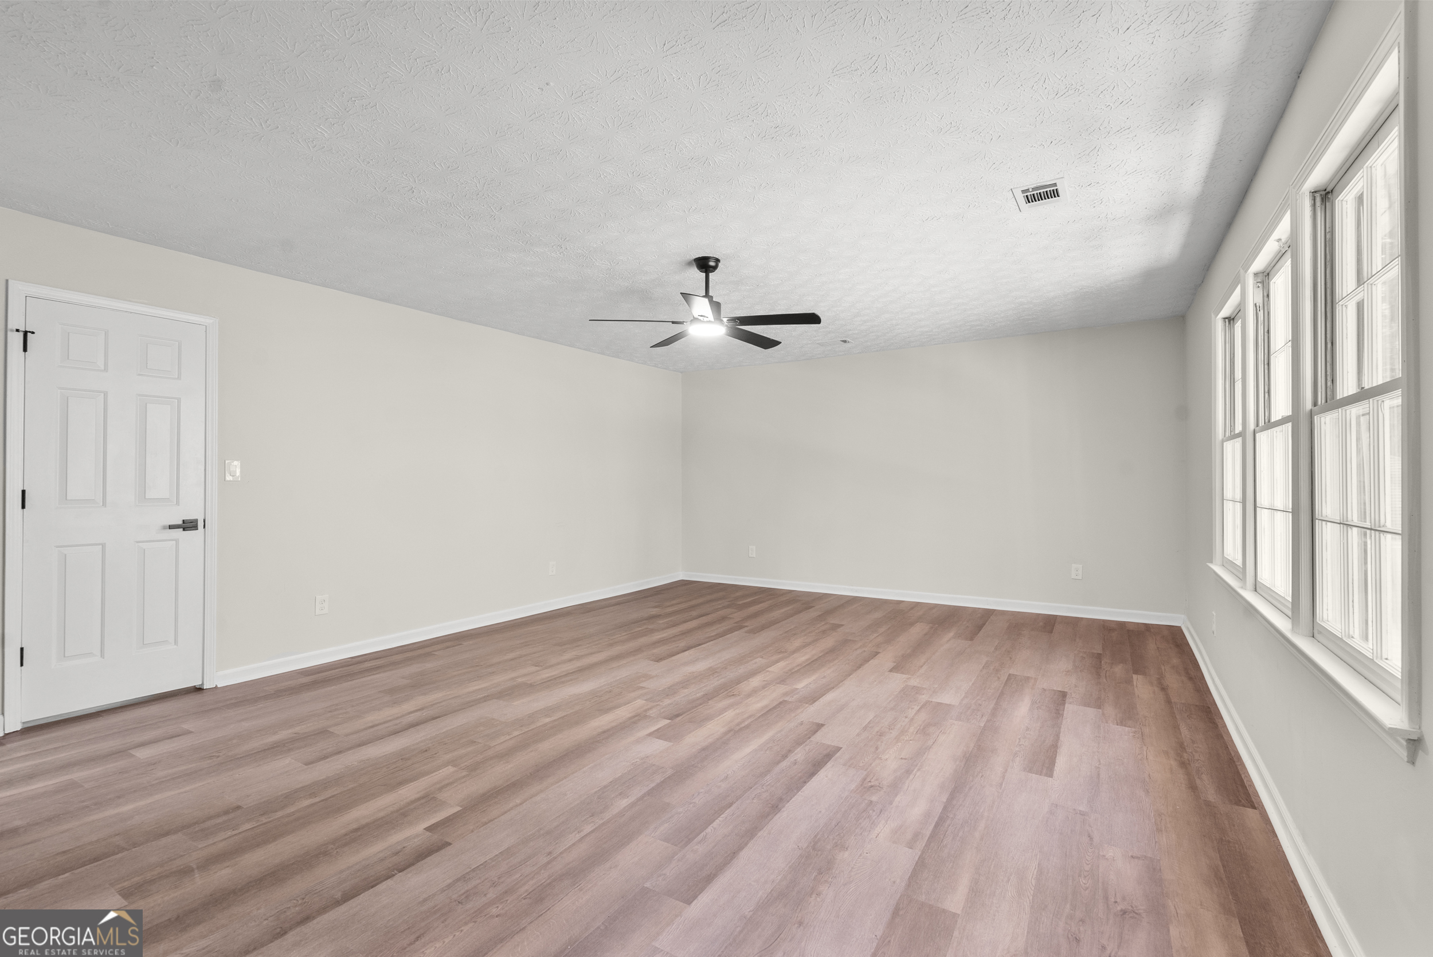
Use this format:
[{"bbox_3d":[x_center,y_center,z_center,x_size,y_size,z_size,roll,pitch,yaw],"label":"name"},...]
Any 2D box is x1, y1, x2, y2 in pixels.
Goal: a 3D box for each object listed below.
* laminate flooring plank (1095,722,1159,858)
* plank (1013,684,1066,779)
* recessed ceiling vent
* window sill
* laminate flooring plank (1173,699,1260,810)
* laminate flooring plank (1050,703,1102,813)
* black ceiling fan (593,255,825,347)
[{"bbox_3d":[1.613,1.183,2.520,0.159,0.012,1.210,0,0,31],"label":"laminate flooring plank"},{"bbox_3d":[1.569,1.186,3.059,0.159,0.012,1.210,0,0,31],"label":"plank"},{"bbox_3d":[1.449,-1.259,2.844,0.199,0.025,0.287,0,0,32],"label":"recessed ceiling vent"},{"bbox_3d":[2.042,0.515,2.371,0.075,0.083,2.803,0,0,32],"label":"window sill"},{"bbox_3d":[2.166,1.184,2.819,0.159,0.012,1.220,0,0,31],"label":"laminate flooring plank"},{"bbox_3d":[1.588,1.184,2.784,0.159,0.012,1.210,0,0,31],"label":"laminate flooring plank"},{"bbox_3d":[-0.052,-1.033,3.650,1.300,0.445,1.280,0,0,32],"label":"black ceiling fan"}]

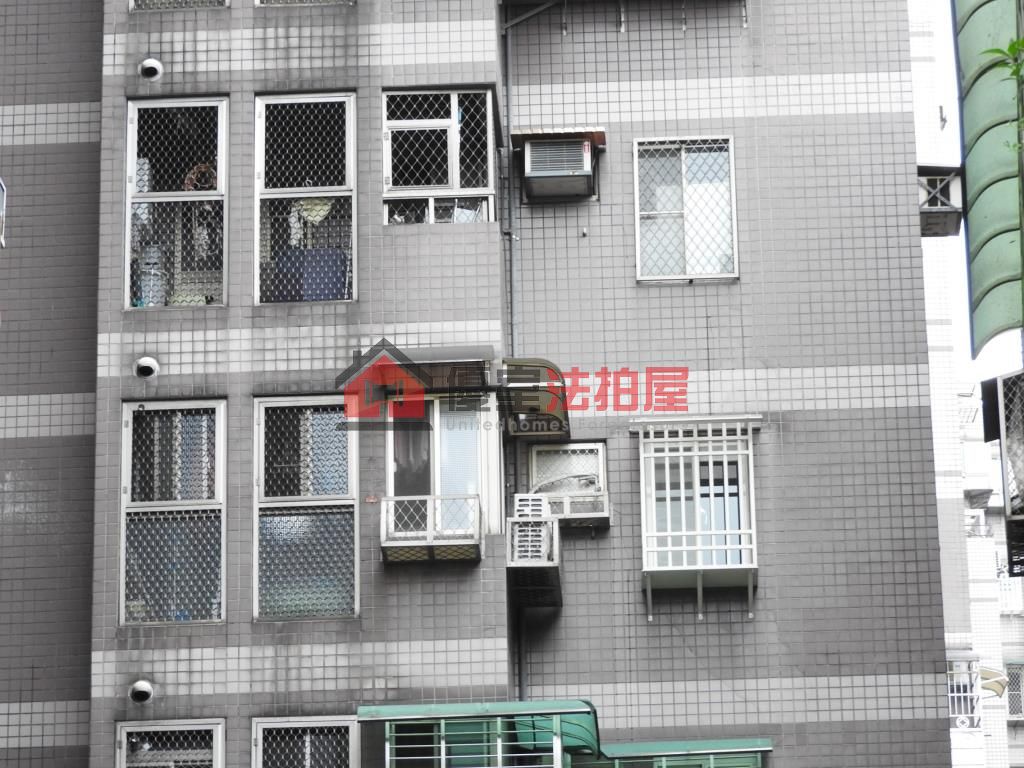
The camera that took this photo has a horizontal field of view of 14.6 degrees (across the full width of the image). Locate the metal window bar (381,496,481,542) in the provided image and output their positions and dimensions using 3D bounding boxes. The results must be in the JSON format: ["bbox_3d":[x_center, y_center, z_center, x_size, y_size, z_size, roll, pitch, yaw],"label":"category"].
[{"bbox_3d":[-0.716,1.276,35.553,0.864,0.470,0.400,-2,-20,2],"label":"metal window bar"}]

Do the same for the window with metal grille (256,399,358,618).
[{"bbox_3d":[-1.805,1.085,35.109,0.887,2.078,0.080,-2,-21,2],"label":"window with metal grille"}]

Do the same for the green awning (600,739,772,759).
[{"bbox_3d":[1.587,3.307,36.241,1.555,0.267,0.500,-2,-20,2],"label":"green awning"}]

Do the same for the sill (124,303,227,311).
[{"bbox_3d":[-3.092,-0.708,36.697,0.950,0.050,0.130,-2,-20,2],"label":"sill"}]

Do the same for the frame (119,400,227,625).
[{"bbox_3d":[-3.051,1.167,36.054,0.955,2.117,0.100,-2,-20,2],"label":"frame"}]

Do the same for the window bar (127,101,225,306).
[{"bbox_3d":[-2.995,-1.635,35.698,0.920,2.030,0.110,-2,-20,2],"label":"window bar"}]

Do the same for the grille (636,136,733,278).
[{"bbox_3d":[1.666,-1.679,38.255,0.971,1.470,0.090,-2,-20,2],"label":"grille"}]

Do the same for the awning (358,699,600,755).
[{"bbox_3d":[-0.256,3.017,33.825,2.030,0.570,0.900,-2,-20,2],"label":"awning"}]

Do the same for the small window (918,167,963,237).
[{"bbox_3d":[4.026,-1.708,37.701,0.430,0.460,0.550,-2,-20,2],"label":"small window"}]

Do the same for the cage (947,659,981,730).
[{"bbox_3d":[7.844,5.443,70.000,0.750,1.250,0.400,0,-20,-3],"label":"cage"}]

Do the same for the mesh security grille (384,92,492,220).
[{"bbox_3d":[-0.673,-2.098,37.126,1.047,1.336,0.070,-2,-20,2],"label":"mesh security grille"}]

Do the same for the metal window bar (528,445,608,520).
[{"bbox_3d":[0.516,0.881,36.044,0.710,0.830,0.330,-2,-20,2],"label":"metal window bar"}]

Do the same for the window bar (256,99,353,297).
[{"bbox_3d":[-1.838,-1.671,35.624,0.890,2.000,0.110,-2,-20,2],"label":"window bar"}]

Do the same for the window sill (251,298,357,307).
[{"bbox_3d":[-1.818,-0.731,35.282,0.910,0.070,0.120,-2,-20,2],"label":"window sill"}]

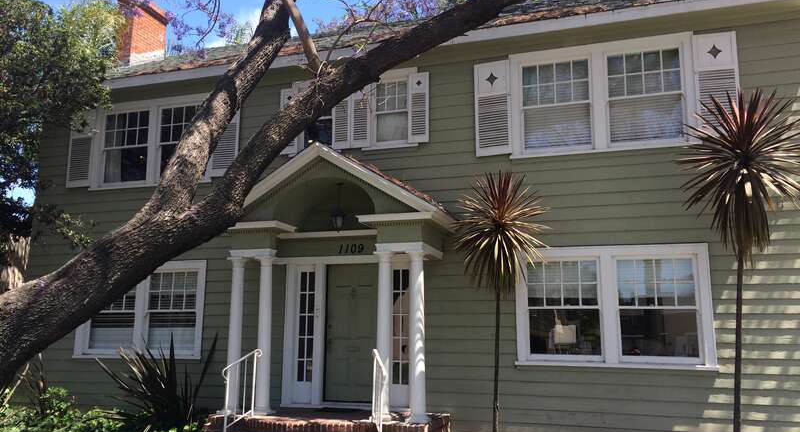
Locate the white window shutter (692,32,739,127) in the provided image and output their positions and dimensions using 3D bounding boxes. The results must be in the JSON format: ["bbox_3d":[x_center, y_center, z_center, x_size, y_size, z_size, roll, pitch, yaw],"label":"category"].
[{"bbox_3d":[4.272,-1.758,9.001,0.522,1.477,0.050,-3,-10,19],"label":"white window shutter"}]

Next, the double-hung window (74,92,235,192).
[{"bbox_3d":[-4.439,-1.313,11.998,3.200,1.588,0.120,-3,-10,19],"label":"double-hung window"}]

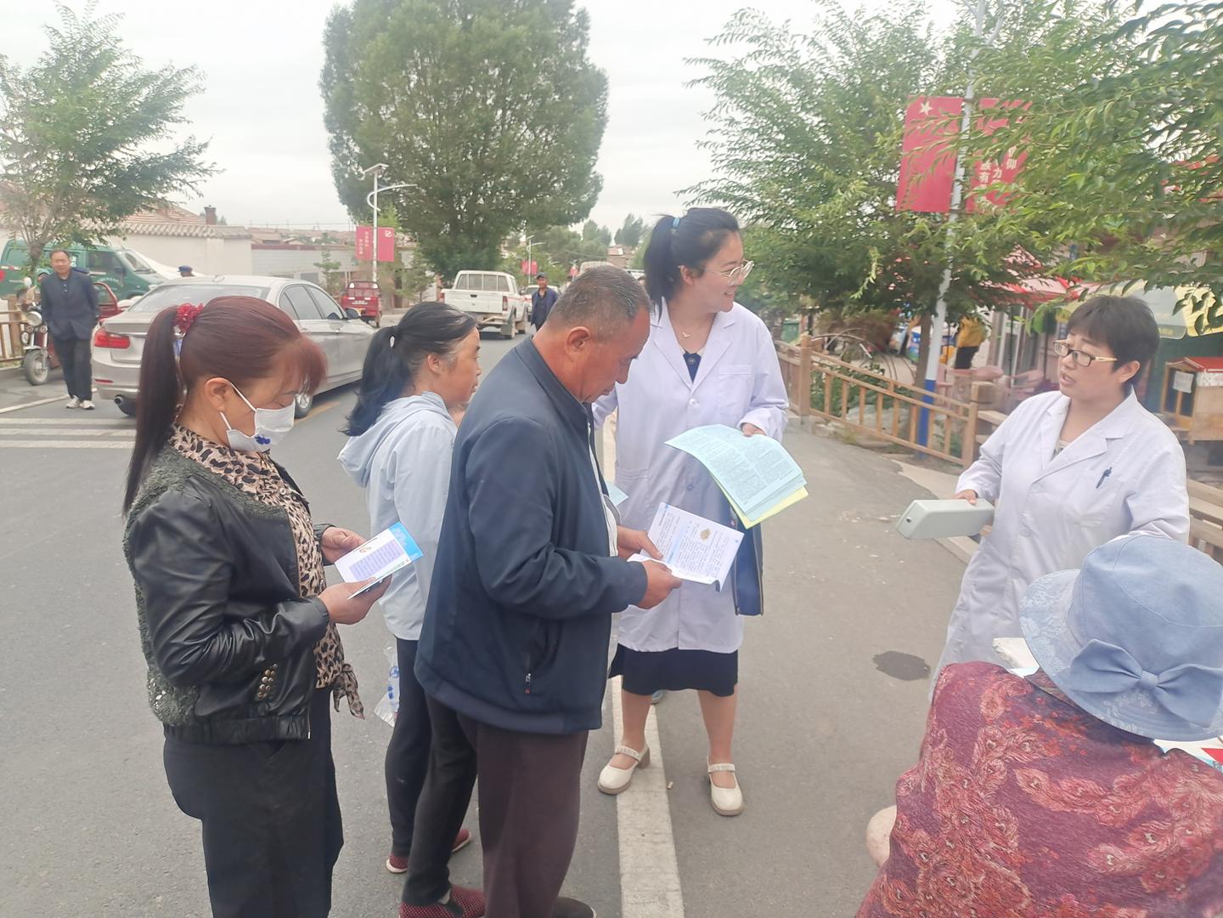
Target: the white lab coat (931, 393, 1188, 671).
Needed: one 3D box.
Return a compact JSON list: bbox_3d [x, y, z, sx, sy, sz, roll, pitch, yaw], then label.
[{"bbox_3d":[1.143,0.268,2.243,0.460,0.930,0.520,-2,12,-23],"label":"white lab coat"}]

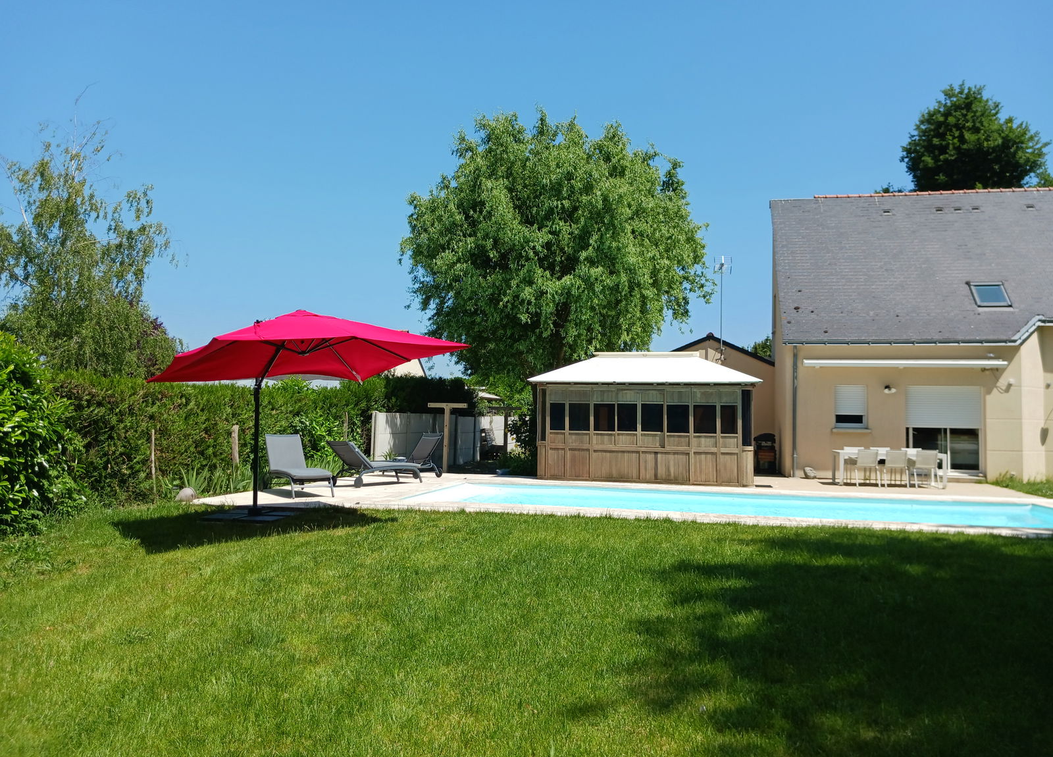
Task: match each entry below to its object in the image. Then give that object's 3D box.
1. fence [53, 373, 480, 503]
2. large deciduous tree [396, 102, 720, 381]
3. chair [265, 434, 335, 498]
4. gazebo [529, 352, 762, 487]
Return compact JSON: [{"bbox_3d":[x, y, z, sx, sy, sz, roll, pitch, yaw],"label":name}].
[{"bbox_3d":[-5.008,1.142,19.142,1.200,2.200,13.536,0,-2,25],"label":"fence"},{"bbox_3d":[0.906,-2.594,23.691,8.800,10.174,8.400,1,-2,3],"label":"large deciduous tree"},{"bbox_3d":[-4.094,1.545,14.679,0.700,1.000,1.630,2,-3,-35],"label":"chair"},{"bbox_3d":[2.923,0.847,19.399,5.250,3.020,3.300,0,-2,17],"label":"gazebo"}]

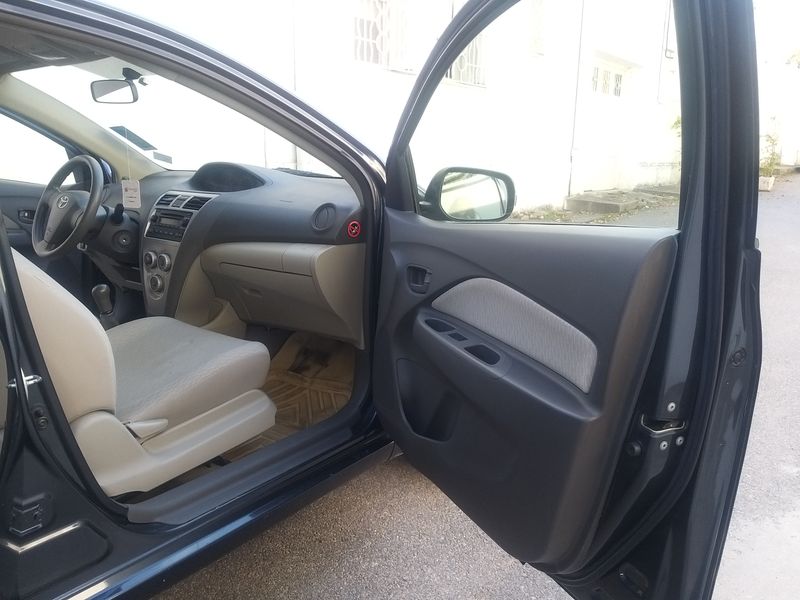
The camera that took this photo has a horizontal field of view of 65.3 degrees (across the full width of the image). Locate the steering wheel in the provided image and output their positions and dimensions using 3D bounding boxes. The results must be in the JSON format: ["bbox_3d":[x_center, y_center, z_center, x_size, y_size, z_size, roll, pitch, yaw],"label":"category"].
[{"bbox_3d":[-1.130,-0.321,2.140,0.370,0.370,0.100,10,-12,37],"label":"steering wheel"}]

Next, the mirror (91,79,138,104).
[{"bbox_3d":[-0.851,-0.622,1.861,0.215,0.066,0.040,14,28,38],"label":"mirror"}]

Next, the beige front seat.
[{"bbox_3d":[-0.797,-0.037,1.512,0.500,0.910,0.950,10,16,37],"label":"beige front seat"}]

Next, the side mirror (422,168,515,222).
[{"bbox_3d":[0.185,-0.277,1.641,0.215,0.145,0.110,-2,13,-11],"label":"side mirror"}]

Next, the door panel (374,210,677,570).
[{"bbox_3d":[0.119,0.133,1.332,0.120,0.660,1.020,-5,13,-22],"label":"door panel"}]

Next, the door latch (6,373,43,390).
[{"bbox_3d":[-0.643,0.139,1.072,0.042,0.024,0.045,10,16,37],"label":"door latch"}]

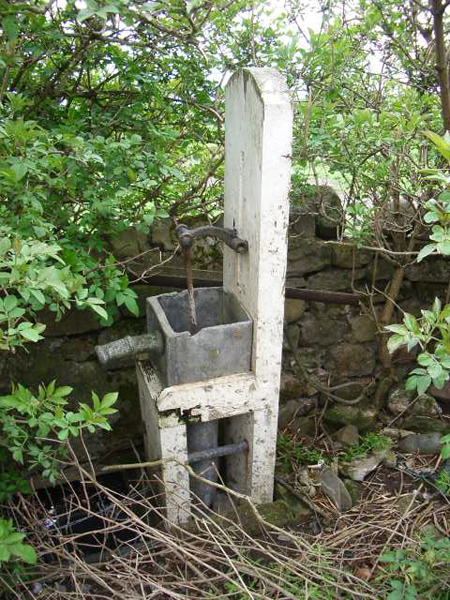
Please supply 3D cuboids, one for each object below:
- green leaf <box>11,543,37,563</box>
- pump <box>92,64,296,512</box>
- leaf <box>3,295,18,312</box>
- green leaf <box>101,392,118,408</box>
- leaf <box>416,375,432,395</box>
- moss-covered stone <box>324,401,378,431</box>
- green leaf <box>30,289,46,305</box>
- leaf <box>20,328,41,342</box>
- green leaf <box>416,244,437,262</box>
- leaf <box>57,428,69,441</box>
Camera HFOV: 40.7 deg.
[{"bbox_3d":[-0.580,0.734,1.750,0.083,0.012,0.054,30,51,10],"label":"green leaf"},{"bbox_3d":[-0.141,0.046,2.024,0.587,1.525,0.299,-9,26,-19],"label":"pump"},{"bbox_3d":[-0.670,0.009,1.900,0.041,0.012,0.051,2,66,-15],"label":"leaf"},{"bbox_3d":[-0.371,0.323,1.950,0.035,0.012,0.068,41,63,15],"label":"green leaf"},{"bbox_3d":[0.663,0.280,2.000,0.043,0.012,0.068,26,70,26],"label":"leaf"},{"bbox_3d":[0.559,0.510,2.680,0.220,0.110,0.150,-9,26,-19],"label":"moss-covered stone"},{"bbox_3d":[-0.584,-0.011,1.900,0.064,0.012,0.031,43,64,7],"label":"green leaf"},{"bbox_3d":[-0.595,0.111,1.850,0.061,0.012,0.037,30,61,2],"label":"leaf"},{"bbox_3d":[0.664,-0.152,2.000,0.079,0.012,0.036,-39,65,-3],"label":"green leaf"},{"bbox_3d":[-0.521,0.432,1.950,0.032,0.012,0.042,34,58,10],"label":"leaf"}]

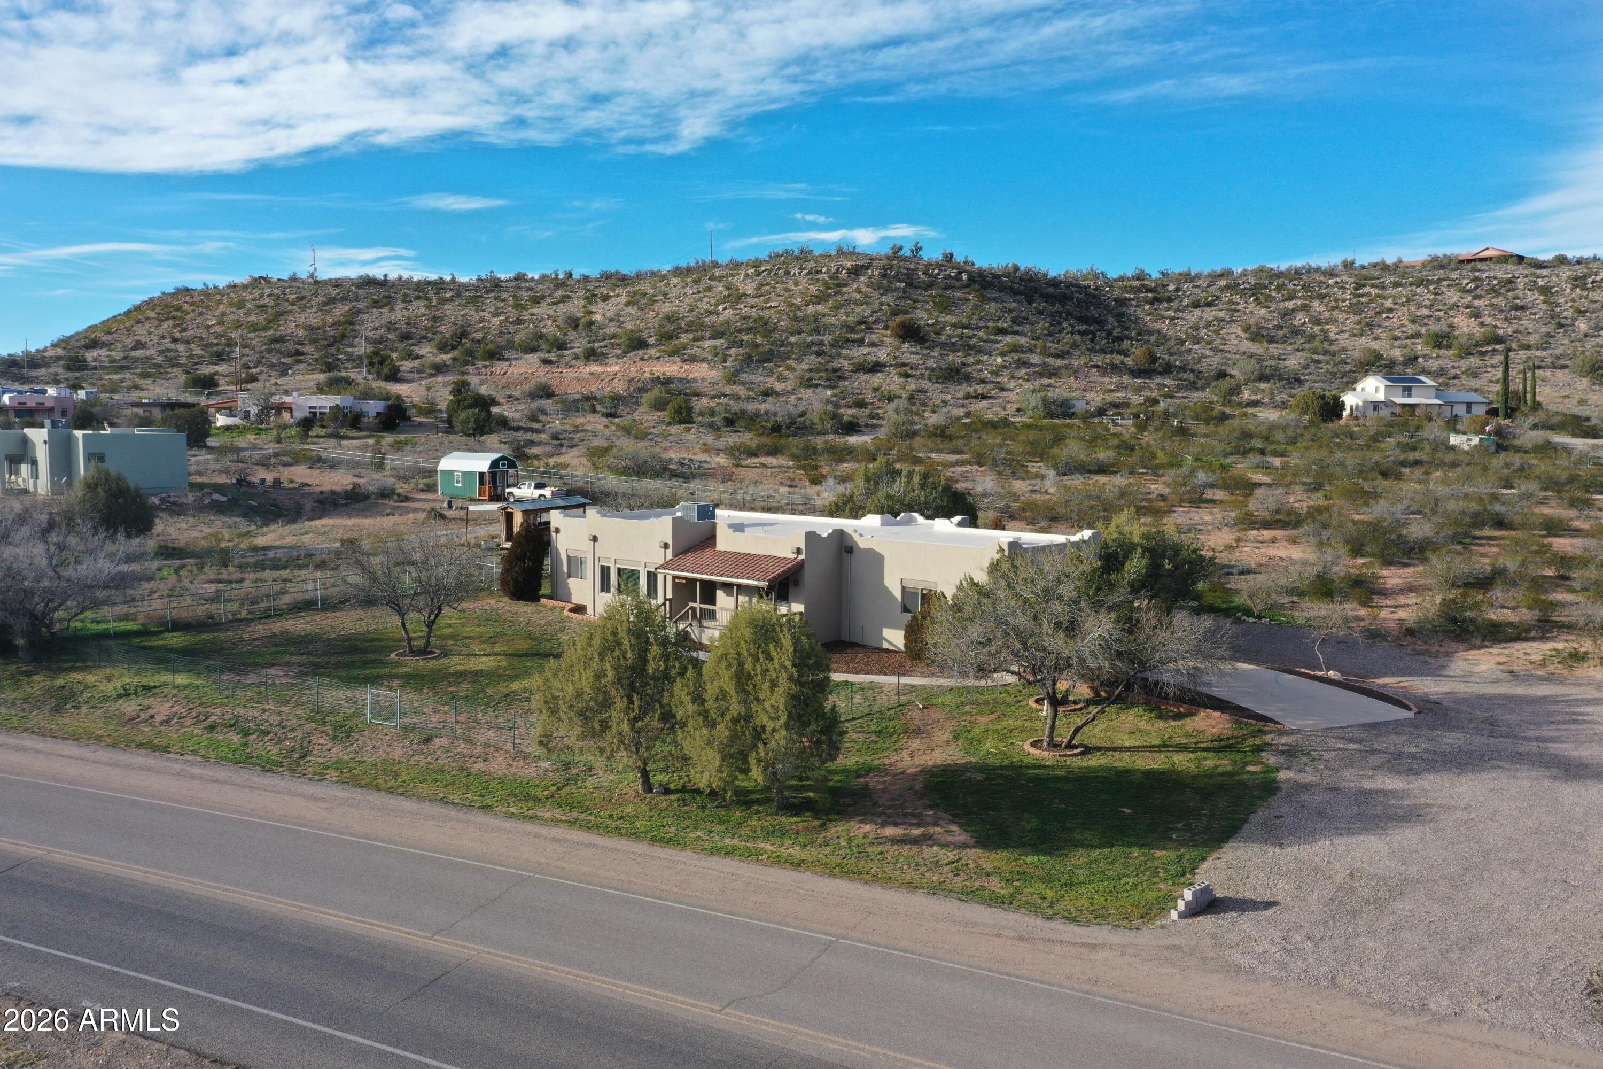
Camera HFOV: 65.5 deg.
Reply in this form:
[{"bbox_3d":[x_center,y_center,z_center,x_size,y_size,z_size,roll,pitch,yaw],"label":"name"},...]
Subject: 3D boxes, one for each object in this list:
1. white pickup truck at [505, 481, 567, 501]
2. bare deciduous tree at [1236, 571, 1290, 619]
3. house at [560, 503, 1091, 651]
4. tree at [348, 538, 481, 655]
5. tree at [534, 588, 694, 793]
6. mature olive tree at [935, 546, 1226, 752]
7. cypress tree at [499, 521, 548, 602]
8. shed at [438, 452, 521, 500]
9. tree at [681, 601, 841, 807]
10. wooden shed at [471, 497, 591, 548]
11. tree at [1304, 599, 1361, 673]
[{"bbox_3d":[-23.915,-3.893,112.300,5.750,1.870,2.000,4,6,30],"label":"white pickup truck"},{"bbox_3d":[22.529,2.901,60.708,2.540,2.278,2.540,1,5,0],"label":"bare deciduous tree"},{"bbox_3d":[-0.540,1.611,58.306,25.420,5.125,12.300,5,7,41],"label":"house"},{"bbox_3d":[-15.762,2.475,50.592,5.355,4.765,5.087,1,5,0],"label":"tree"},{"bbox_3d":[-5.036,4.198,33.434,4.253,5.547,4.253,1,5,0],"label":"tree"},{"bbox_3d":[8.419,3.399,37.717,8.839,6.219,7.955,1,5,0],"label":"mature olive tree"},{"bbox_3d":[-14.061,1.351,62.970,2.449,4.107,2.449,1,5,0],"label":"cypress tree"},{"bbox_3d":[-30.370,-5.483,117.356,6.400,4.350,4.000,4,6,30],"label":"shed"},{"bbox_3d":[-1.015,4.407,32.358,4.116,5.412,4.116,1,5,0],"label":"tree"},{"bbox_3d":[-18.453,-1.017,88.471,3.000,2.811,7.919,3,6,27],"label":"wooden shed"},{"bbox_3d":[20.721,3.950,48.468,2.175,2.957,2.066,1,5,0],"label":"tree"}]

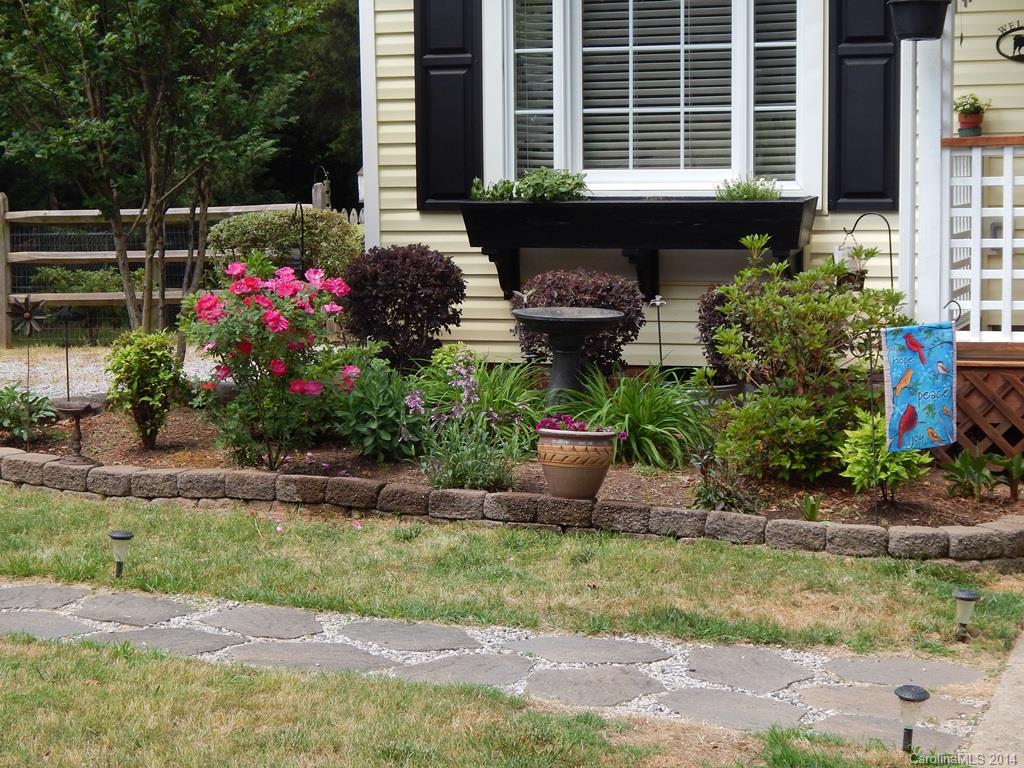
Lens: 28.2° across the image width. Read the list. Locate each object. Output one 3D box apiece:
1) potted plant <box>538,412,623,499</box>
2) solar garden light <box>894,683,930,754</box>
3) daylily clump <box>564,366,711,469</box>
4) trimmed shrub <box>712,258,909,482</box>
[{"bbox_3d":[0.270,0.295,8.300,0.345,0.335,0.335,-1,6,0],"label":"potted plant"},{"bbox_3d":[1.016,0.852,5.200,0.088,0.170,0.088,6,8,12],"label":"solar garden light"},{"bbox_3d":[0.550,0.142,8.950,0.630,0.420,0.580,0,6,4],"label":"daylily clump"},{"bbox_3d":[1.265,-0.061,8.650,0.830,0.950,0.800,-1,6,0],"label":"trimmed shrub"}]

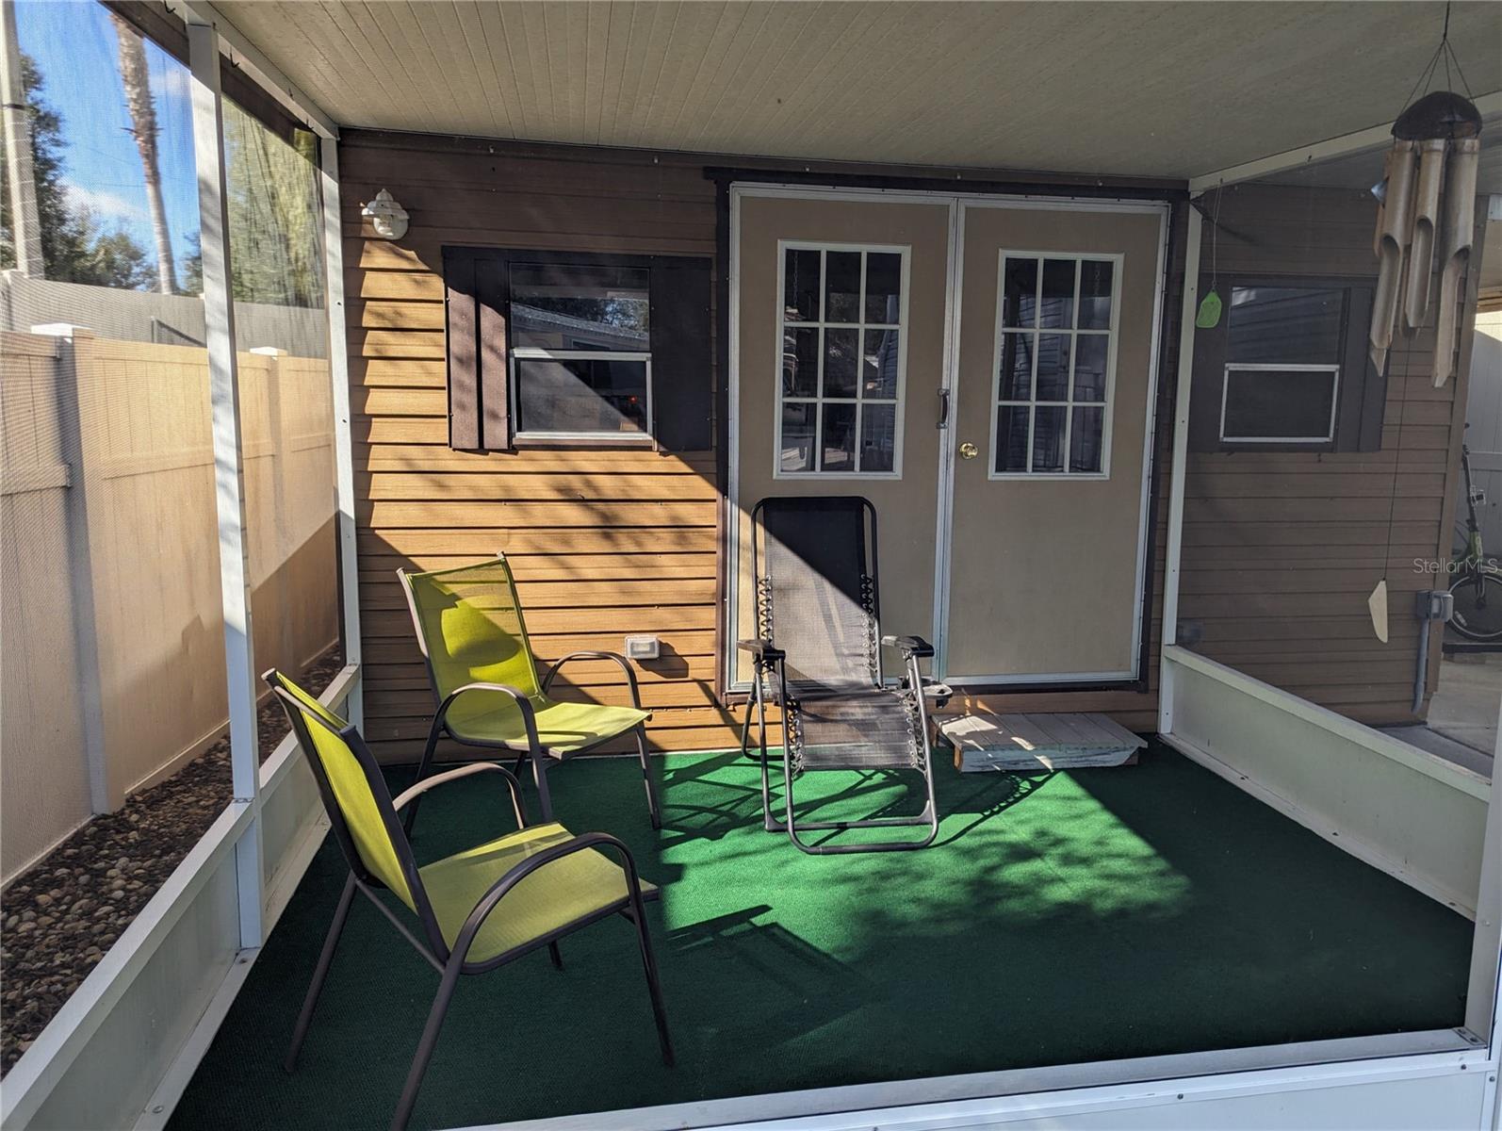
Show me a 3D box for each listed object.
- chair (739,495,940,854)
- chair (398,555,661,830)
[{"bbox_3d":[0.311,0.328,3.825,0.670,1.095,1.029,-1,8,-9],"label":"chair"},{"bbox_3d":[-0.734,0.460,3.484,0.702,0.902,0.547,5,9,29],"label":"chair"}]

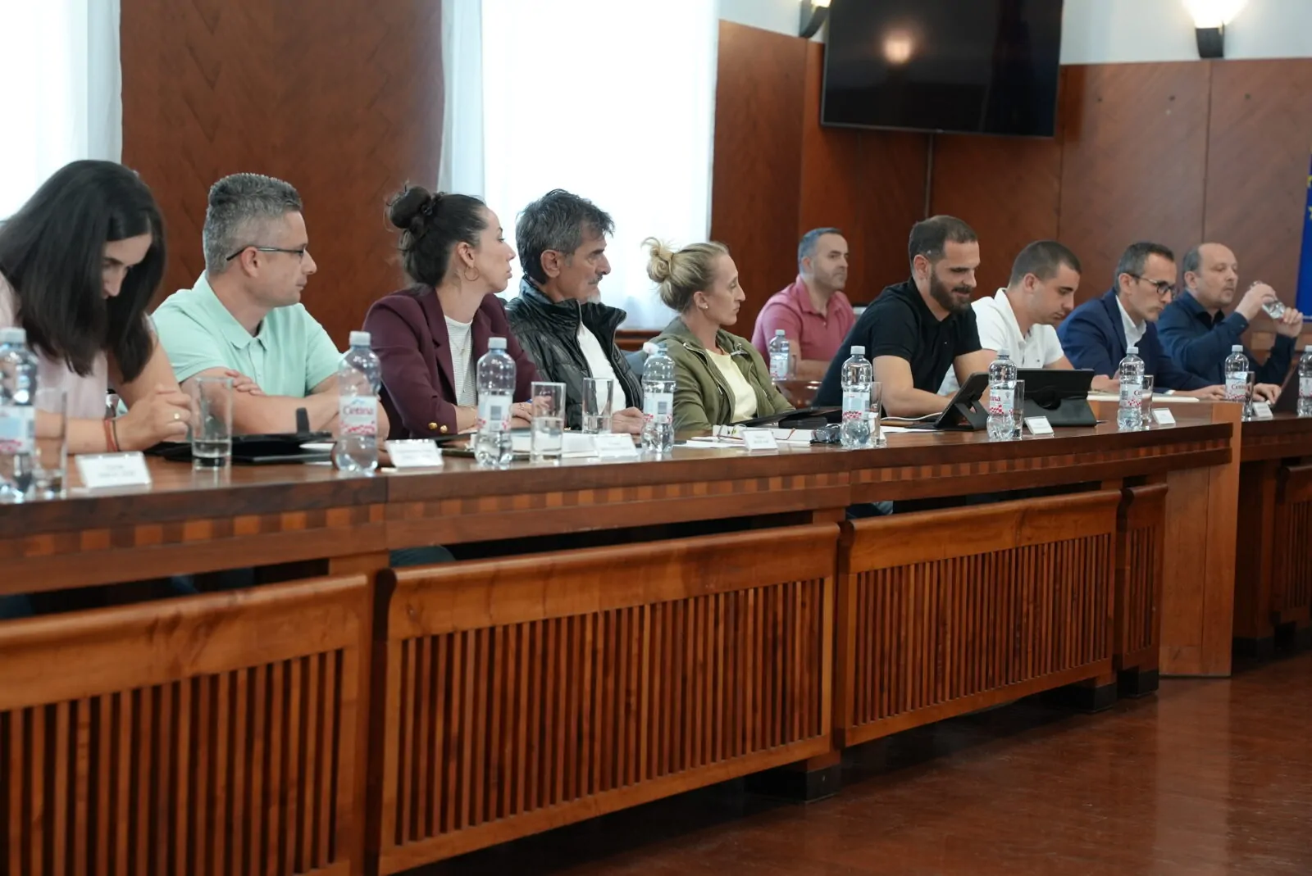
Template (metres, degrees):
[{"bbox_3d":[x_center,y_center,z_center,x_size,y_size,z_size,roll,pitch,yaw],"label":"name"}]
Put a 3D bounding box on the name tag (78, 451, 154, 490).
[{"bbox_3d":[-0.779,0.045,3.643,0.040,0.047,0.132,3,3,29],"label":"name tag"}]

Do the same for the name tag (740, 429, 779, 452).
[{"bbox_3d":[0.205,0.004,5.185,0.038,0.044,0.126,3,3,30],"label":"name tag"}]

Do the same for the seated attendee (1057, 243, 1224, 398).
[{"bbox_3d":[1.560,0.030,8.300,0.750,1.310,0.520,4,3,32],"label":"seated attendee"}]

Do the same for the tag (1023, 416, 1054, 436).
[{"bbox_3d":[0.968,-0.028,6.470,0.040,0.045,0.100,4,3,36],"label":"tag"}]

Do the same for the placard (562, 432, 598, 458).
[{"bbox_3d":[-0.149,0.012,4.760,0.035,0.046,0.100,3,3,32],"label":"placard"}]

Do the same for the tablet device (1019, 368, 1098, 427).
[{"bbox_3d":[1.087,-0.108,7.000,0.255,0.150,0.110,1,13,-22],"label":"tablet device"}]

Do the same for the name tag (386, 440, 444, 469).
[{"bbox_3d":[-0.405,0.027,4.270,0.100,0.048,0.042,-1,4,-44],"label":"name tag"}]

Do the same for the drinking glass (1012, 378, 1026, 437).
[{"bbox_3d":[0.879,-0.069,6.320,0.060,0.147,0.060,4,3,31],"label":"drinking glass"}]

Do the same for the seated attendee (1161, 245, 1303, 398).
[{"bbox_3d":[2.000,-0.003,9.000,0.750,1.340,0.520,4,3,32],"label":"seated attendee"}]

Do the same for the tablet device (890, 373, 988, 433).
[{"bbox_3d":[0.791,-0.096,6.689,0.210,0.140,0.240,3,3,23],"label":"tablet device"}]

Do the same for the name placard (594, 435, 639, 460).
[{"bbox_3d":[-0.074,0.017,4.780,0.042,0.047,0.100,4,4,43],"label":"name placard"}]

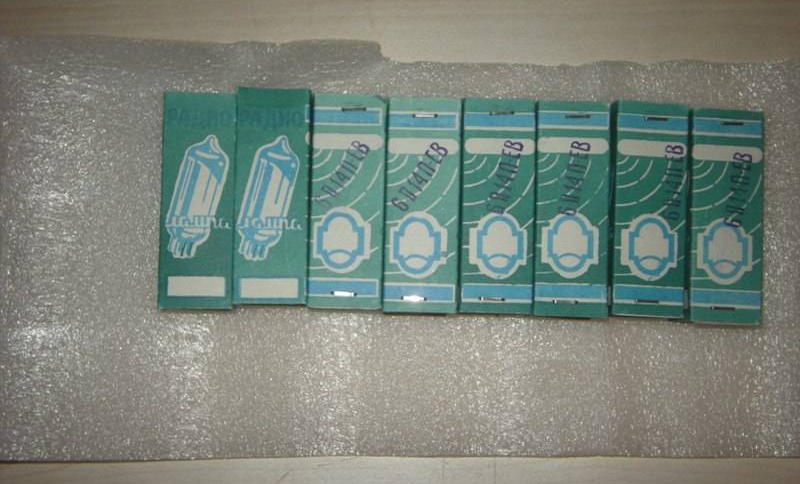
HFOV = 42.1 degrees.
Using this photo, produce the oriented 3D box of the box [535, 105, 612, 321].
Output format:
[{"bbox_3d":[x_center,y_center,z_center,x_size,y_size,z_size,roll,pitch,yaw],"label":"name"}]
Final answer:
[{"bbox_3d":[0.065,-0.012,0.405,0.027,0.027,0.081,2,86,-2],"label":"box"}]

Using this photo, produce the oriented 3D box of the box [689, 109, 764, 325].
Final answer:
[{"bbox_3d":[0.123,-0.009,0.407,0.027,0.027,0.081,2,85,-2],"label":"box"}]

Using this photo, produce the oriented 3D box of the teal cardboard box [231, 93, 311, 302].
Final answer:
[{"bbox_3d":[-0.048,-0.016,0.402,0.027,0.027,0.081,1,86,-2],"label":"teal cardboard box"}]

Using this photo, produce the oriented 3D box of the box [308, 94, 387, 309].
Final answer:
[{"bbox_3d":[-0.020,-0.014,0.403,0.027,0.027,0.081,2,86,-2],"label":"box"}]

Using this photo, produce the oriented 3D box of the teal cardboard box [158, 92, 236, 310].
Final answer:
[{"bbox_3d":[-0.076,-0.014,0.401,0.027,0.027,0.081,1,86,-2],"label":"teal cardboard box"}]

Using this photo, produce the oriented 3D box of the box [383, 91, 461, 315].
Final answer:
[{"bbox_3d":[0.008,-0.013,0.404,0.027,0.027,0.081,1,86,-2],"label":"box"}]

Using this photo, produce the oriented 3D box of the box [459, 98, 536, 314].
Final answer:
[{"bbox_3d":[0.037,-0.013,0.404,0.027,0.027,0.081,2,86,-2],"label":"box"}]

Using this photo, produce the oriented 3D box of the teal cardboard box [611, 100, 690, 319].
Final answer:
[{"bbox_3d":[0.095,-0.012,0.406,0.027,0.027,0.081,3,85,-2],"label":"teal cardboard box"}]

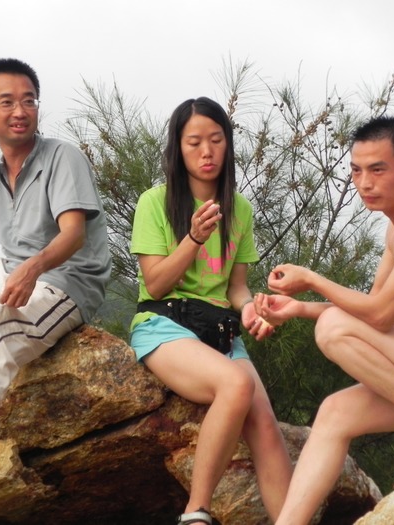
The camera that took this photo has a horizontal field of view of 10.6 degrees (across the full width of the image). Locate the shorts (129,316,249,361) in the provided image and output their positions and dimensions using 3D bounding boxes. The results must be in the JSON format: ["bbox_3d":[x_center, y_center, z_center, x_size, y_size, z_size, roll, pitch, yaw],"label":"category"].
[{"bbox_3d":[-0.024,0.199,5.950,0.330,0.190,0.290,2,-4,-27],"label":"shorts"}]

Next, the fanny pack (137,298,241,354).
[{"bbox_3d":[-0.018,0.177,5.870,0.290,0.165,0.170,2,-4,-25],"label":"fanny pack"}]

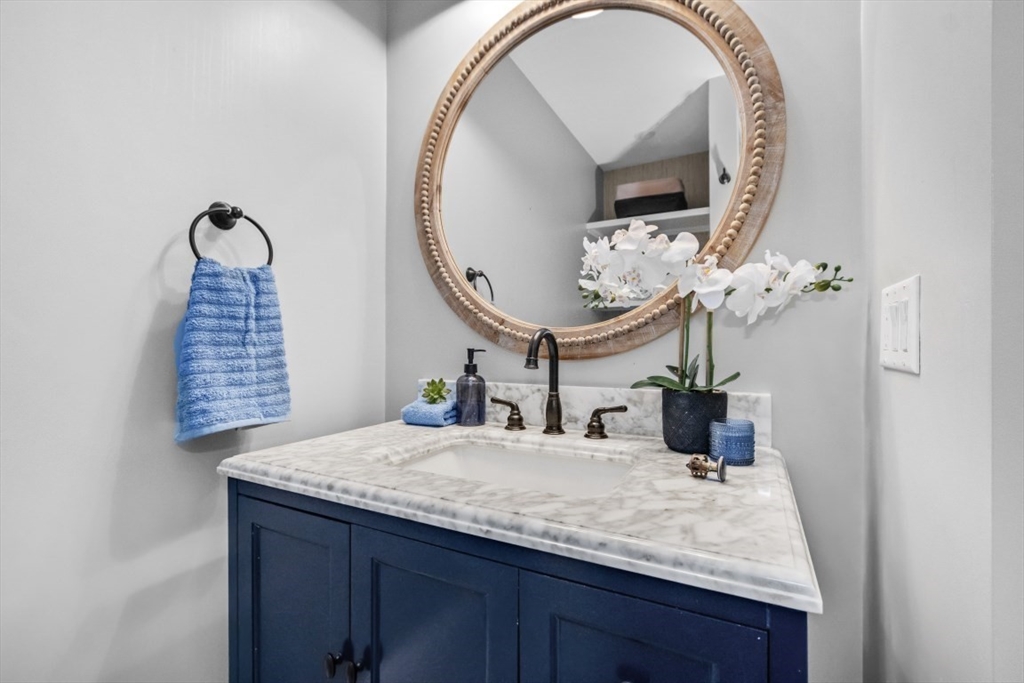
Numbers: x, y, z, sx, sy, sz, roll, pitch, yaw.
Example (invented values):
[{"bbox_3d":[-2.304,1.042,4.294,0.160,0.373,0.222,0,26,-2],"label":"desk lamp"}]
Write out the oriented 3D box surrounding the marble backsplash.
[{"bbox_3d":[0.125,0.161,1.058,0.877,0.108,0.020,0,0,26],"label":"marble backsplash"}]

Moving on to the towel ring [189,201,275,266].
[{"bbox_3d":[-0.577,-0.204,0.870,0.070,0.177,0.156,0,0,26],"label":"towel ring"}]

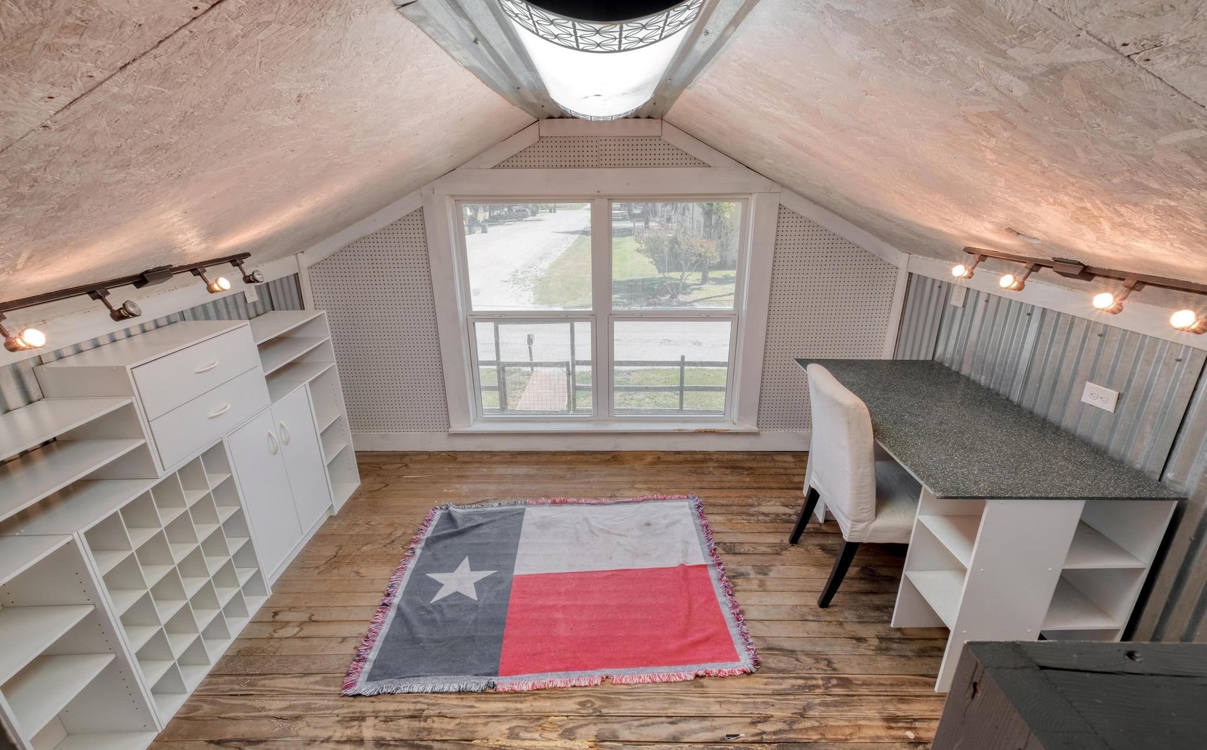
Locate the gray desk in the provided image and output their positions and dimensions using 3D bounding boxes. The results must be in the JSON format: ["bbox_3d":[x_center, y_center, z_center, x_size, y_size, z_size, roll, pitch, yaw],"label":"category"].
[{"bbox_3d":[1.409,0.522,2.298,0.745,0.805,1.348,0,20,1],"label":"gray desk"}]

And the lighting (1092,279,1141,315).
[{"bbox_3d":[1.479,-0.224,1.442,0.092,0.104,0.060,11,20,-10],"label":"lighting"}]

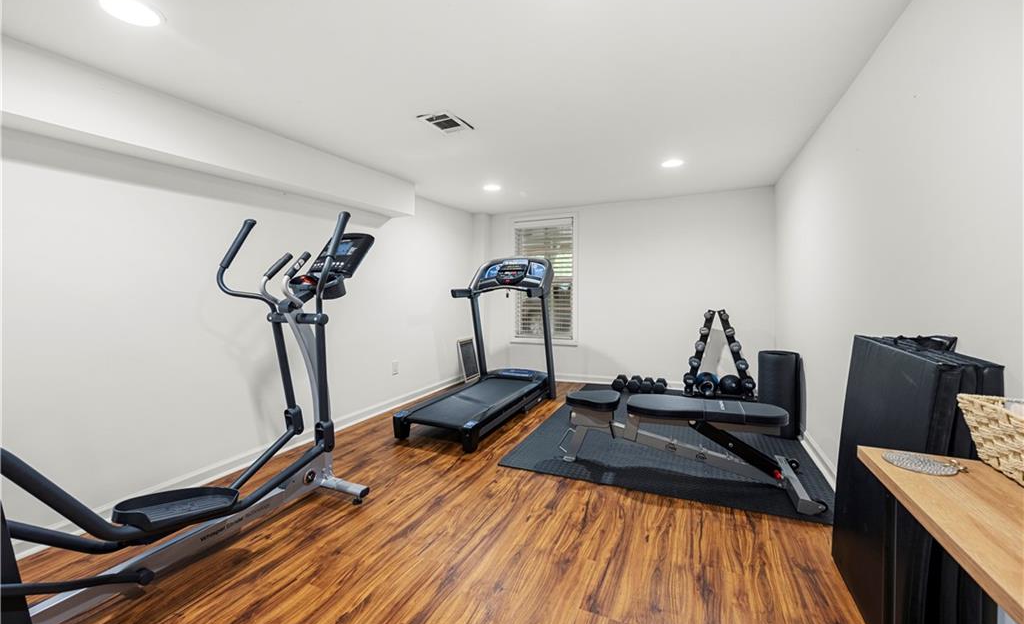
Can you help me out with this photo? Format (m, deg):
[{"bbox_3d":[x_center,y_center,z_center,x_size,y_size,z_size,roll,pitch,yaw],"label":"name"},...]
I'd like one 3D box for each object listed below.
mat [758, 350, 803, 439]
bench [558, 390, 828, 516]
[{"bbox_3d":[2.016,0.614,3.019,0.253,0.608,0.253,1,3,25],"label":"mat"},{"bbox_3d":[1.008,0.757,2.442,1.399,0.411,0.549,1,3,25],"label":"bench"}]

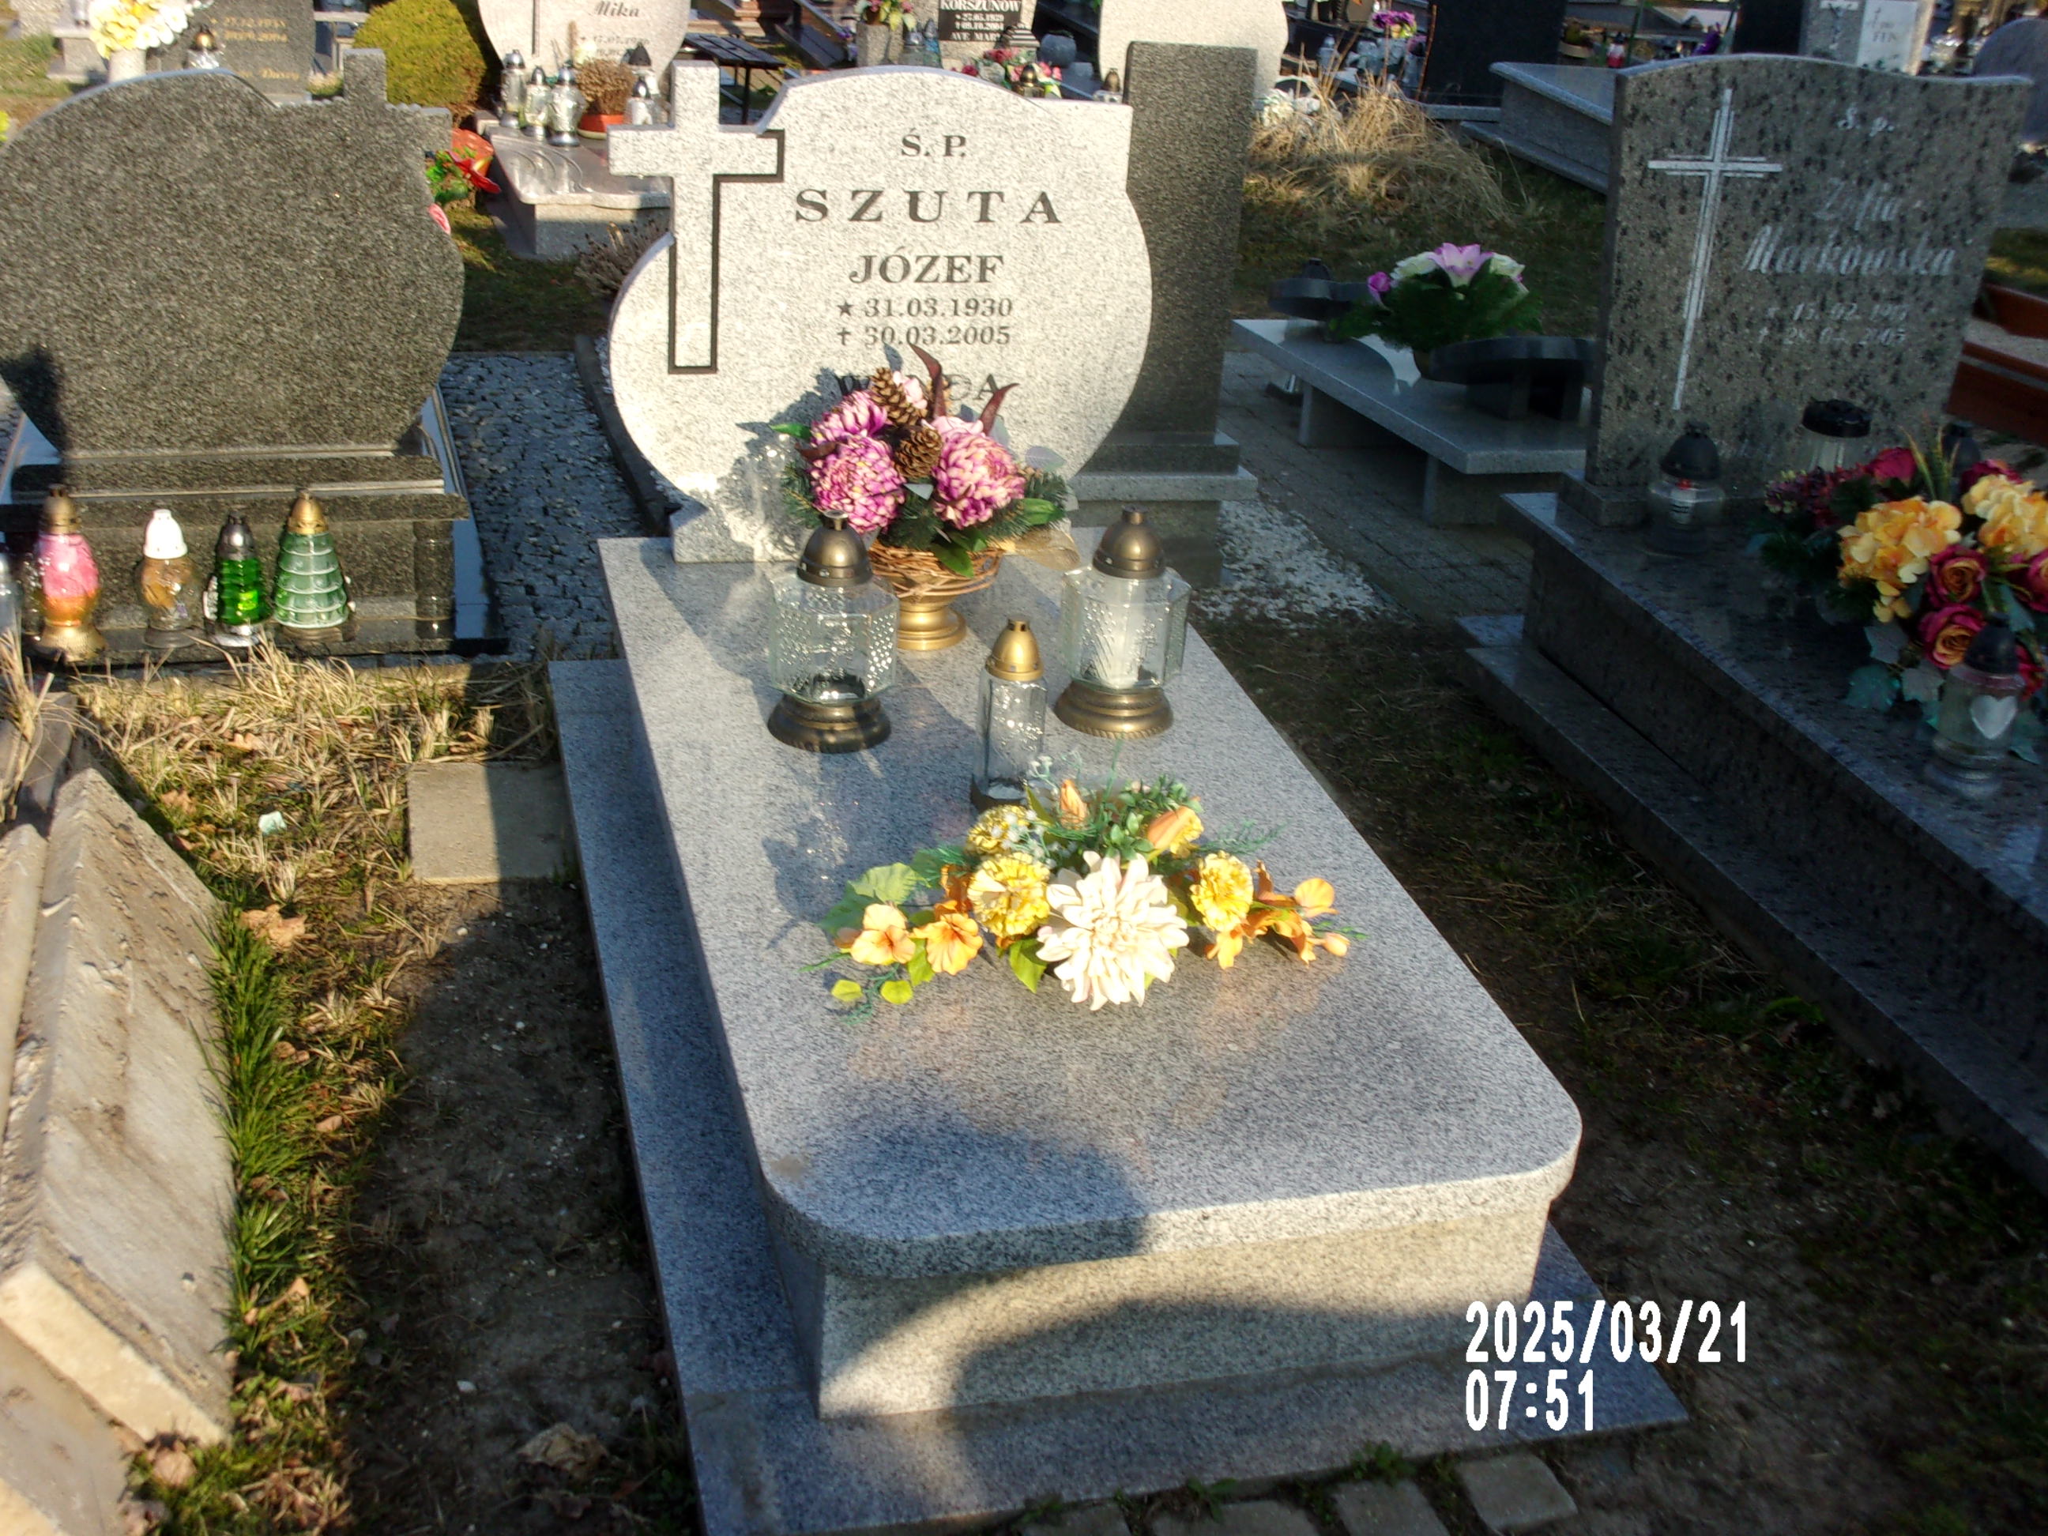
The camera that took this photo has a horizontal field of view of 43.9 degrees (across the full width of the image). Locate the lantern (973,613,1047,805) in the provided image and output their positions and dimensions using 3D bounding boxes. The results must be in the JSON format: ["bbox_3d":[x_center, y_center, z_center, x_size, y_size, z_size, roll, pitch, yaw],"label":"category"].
[{"bbox_3d":[-0.016,-0.068,2.998,0.087,0.234,0.087,-3,25,-14],"label":"lantern"}]

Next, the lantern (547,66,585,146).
[{"bbox_3d":[-1.287,-1.873,7.151,0.105,0.224,0.105,-3,25,-14],"label":"lantern"}]

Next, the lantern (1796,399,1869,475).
[{"bbox_3d":[1.259,-0.459,4.016,0.123,0.250,0.123,-3,25,-13],"label":"lantern"}]

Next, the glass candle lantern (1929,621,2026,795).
[{"bbox_3d":[1.202,-0.085,3.226,0.114,0.219,0.114,4,25,2],"label":"glass candle lantern"}]

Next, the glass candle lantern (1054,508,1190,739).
[{"bbox_3d":[0.122,-0.195,3.238,0.168,0.278,0.168,-3,25,-14],"label":"glass candle lantern"}]

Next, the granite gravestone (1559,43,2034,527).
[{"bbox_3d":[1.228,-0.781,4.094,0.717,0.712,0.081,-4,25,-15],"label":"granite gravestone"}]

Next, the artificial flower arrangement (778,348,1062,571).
[{"bbox_3d":[-0.135,-0.405,3.373,0.378,0.294,0.288,-3,25,-13],"label":"artificial flower arrangement"}]

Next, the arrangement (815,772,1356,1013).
[{"bbox_3d":[0.055,0.113,2.671,0.544,0.147,0.320,-3,25,-13],"label":"arrangement"}]

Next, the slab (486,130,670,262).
[{"bbox_3d":[-1.302,-1.799,7.886,0.681,0.186,1.222,-3,25,-13],"label":"slab"}]

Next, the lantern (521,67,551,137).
[{"bbox_3d":[-1.387,-1.901,7.240,0.085,0.188,0.085,-3,25,-14],"label":"lantern"}]

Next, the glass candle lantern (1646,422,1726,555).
[{"bbox_3d":[1.045,-0.452,4.040,0.138,0.197,0.138,-3,25,-13],"label":"glass candle lantern"}]

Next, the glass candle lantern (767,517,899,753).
[{"bbox_3d":[-0.234,-0.173,3.114,0.160,0.271,0.160,-3,25,-13],"label":"glass candle lantern"}]

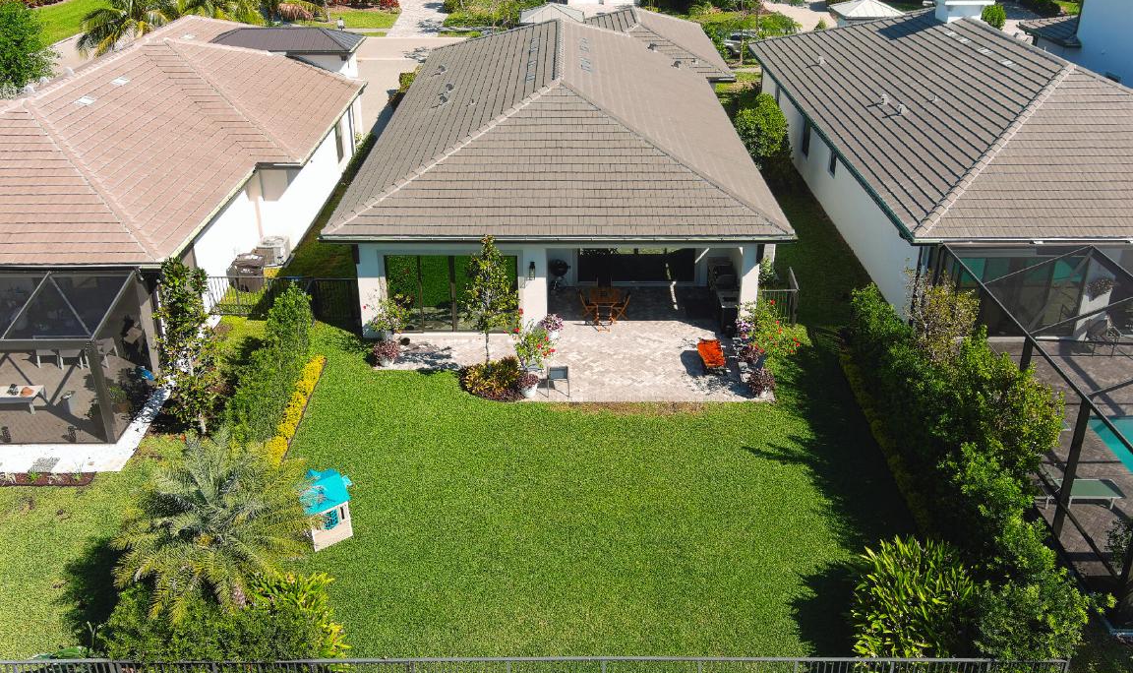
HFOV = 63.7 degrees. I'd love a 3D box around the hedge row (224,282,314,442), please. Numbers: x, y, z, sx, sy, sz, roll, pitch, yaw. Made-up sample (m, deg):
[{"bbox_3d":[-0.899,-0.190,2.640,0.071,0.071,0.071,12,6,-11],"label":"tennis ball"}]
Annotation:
[{"bbox_3d":[-7.450,0.727,22.789,1.000,1.900,5.200,0,29,0],"label":"hedge row"}]

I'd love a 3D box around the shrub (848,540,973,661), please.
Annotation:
[{"bbox_3d":[5.929,4.555,15.742,1.850,1.650,1.700,0,29,0],"label":"shrub"}]

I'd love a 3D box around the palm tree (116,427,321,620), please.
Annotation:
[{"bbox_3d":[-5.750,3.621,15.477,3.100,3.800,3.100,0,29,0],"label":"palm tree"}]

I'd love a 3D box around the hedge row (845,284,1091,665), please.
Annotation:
[{"bbox_3d":[8.000,1.962,19.679,1.950,2.400,11.600,0,29,0],"label":"hedge row"}]

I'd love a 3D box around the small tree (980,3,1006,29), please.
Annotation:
[{"bbox_3d":[30.771,-22.912,65.487,1.650,2.019,1.650,0,29,0],"label":"small tree"}]

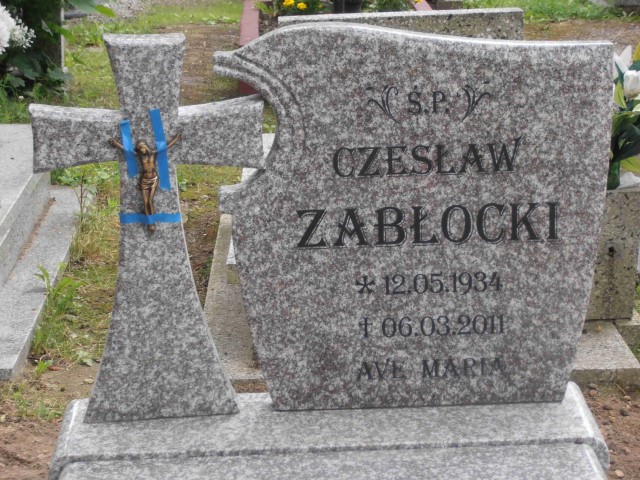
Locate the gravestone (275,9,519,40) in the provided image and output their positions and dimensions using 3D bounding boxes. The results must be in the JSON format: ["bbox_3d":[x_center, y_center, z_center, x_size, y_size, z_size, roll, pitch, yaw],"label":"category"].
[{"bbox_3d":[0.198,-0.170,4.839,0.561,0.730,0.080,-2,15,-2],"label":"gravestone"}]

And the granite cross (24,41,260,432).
[{"bbox_3d":[-0.281,-0.021,3.475,0.387,0.649,0.085,-2,15,-2],"label":"granite cross"}]

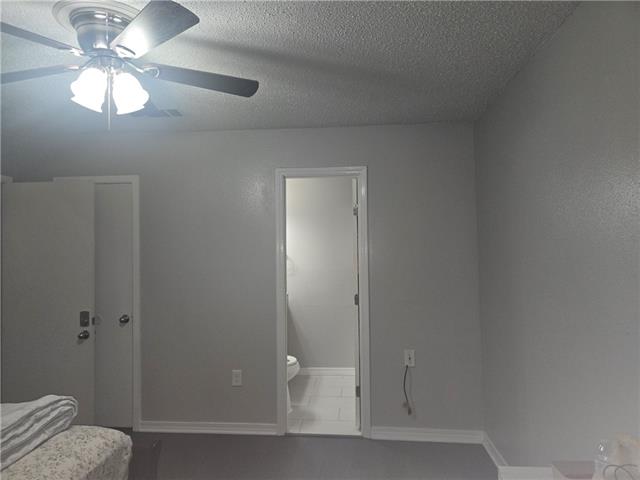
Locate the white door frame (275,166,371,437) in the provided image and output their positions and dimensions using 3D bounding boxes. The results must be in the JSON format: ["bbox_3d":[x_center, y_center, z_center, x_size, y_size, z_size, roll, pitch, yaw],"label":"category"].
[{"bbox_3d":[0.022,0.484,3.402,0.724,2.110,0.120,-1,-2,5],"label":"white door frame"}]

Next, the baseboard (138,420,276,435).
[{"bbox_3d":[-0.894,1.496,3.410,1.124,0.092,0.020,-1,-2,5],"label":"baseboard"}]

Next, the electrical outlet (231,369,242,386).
[{"bbox_3d":[-0.660,1.101,3.399,0.076,0.121,0.014,-1,-2,5],"label":"electrical outlet"}]

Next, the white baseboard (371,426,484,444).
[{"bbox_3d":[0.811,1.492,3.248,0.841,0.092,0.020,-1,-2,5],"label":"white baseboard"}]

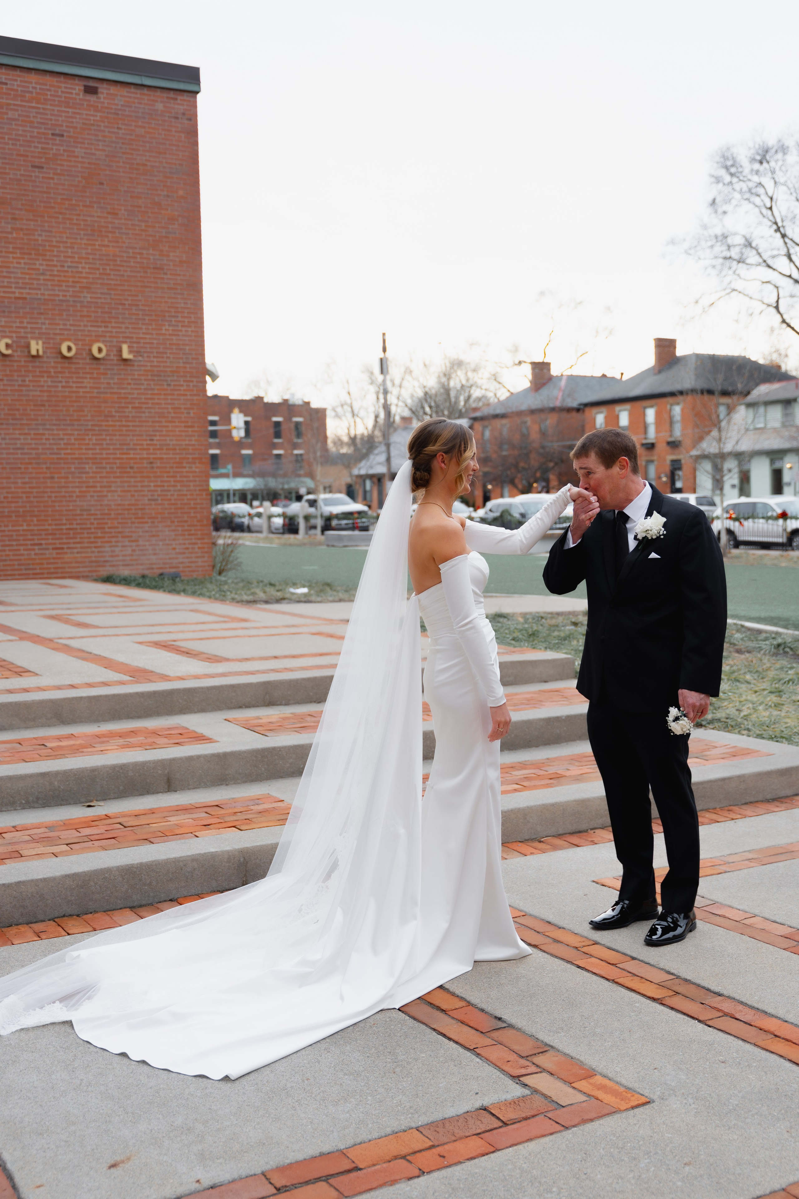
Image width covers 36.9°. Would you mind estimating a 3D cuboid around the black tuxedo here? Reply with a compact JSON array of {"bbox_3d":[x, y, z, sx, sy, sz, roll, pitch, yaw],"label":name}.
[{"bbox_3d":[0.831,0.365,4.236,0.420,1.530,0.580,-4,5,-32],"label":"black tuxedo"}]

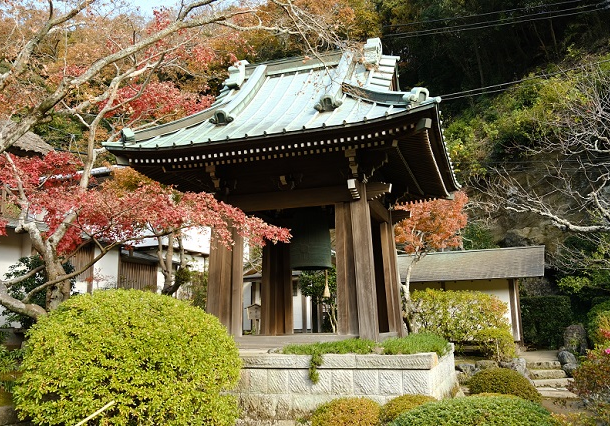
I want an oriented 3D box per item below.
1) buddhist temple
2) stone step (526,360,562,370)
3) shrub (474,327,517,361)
[{"bbox_3d":[0.086,-0.544,10.922,5.770,6.050,5.500,-4,-12,19],"label":"buddhist temple"},{"bbox_3d":[5.403,3.478,12.218,0.820,0.170,0.380,0,-11,-2],"label":"stone step"},{"bbox_3d":[4.499,3.088,12.563,1.010,0.740,0.930,0,-11,0],"label":"shrub"}]

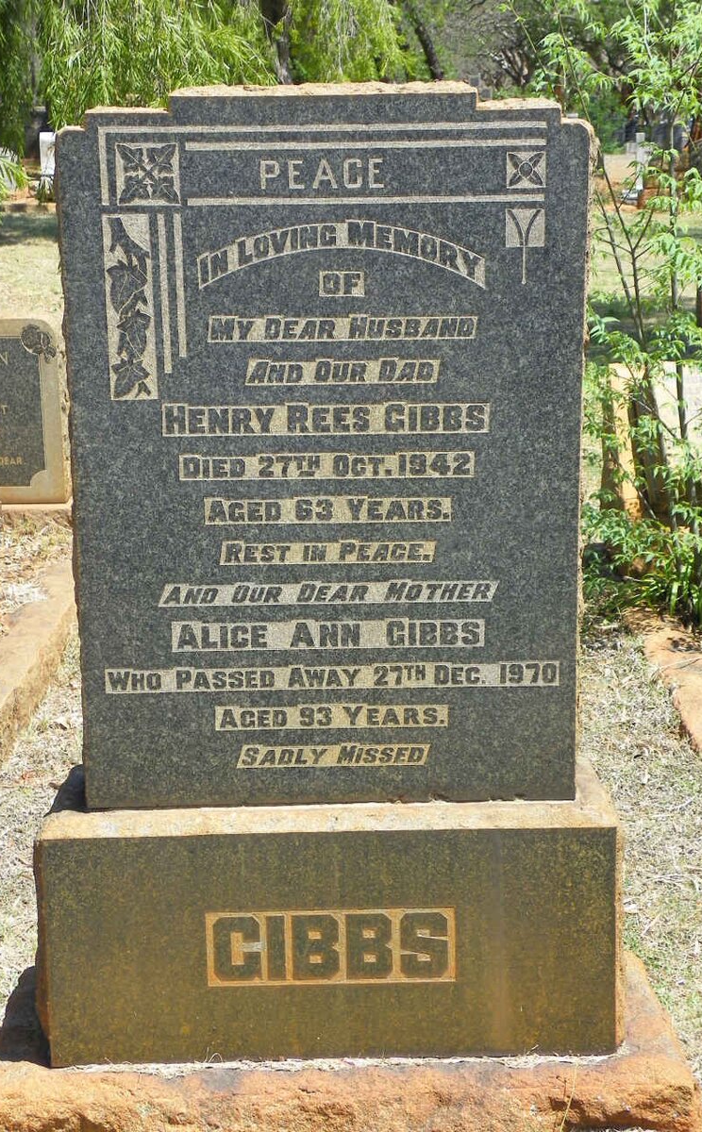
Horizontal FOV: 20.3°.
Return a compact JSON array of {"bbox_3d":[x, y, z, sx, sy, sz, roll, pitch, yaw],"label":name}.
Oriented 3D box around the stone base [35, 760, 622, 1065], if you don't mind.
[{"bbox_3d":[-0.031,0.488,2.833,0.811,0.336,0.304,-1,14,-1],"label":"stone base"}]

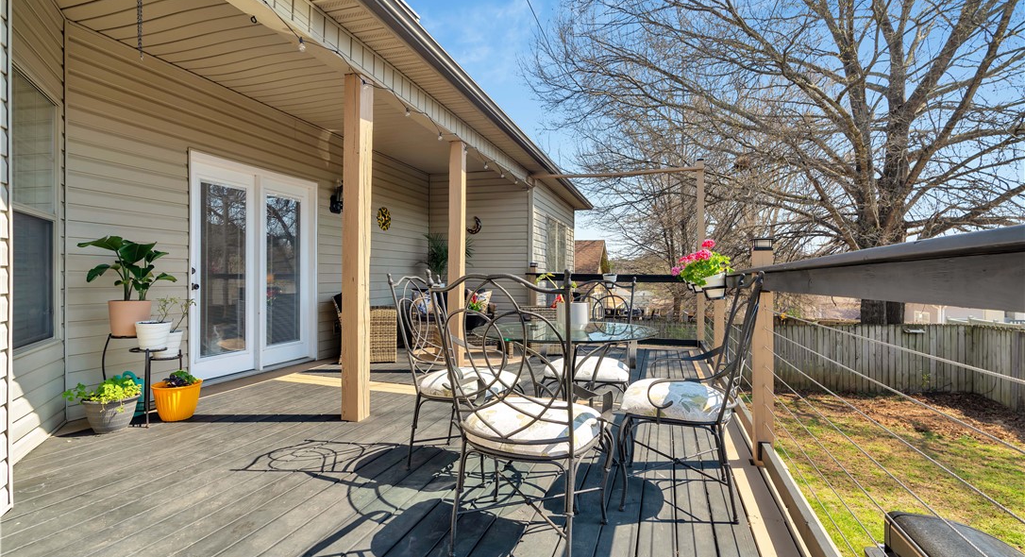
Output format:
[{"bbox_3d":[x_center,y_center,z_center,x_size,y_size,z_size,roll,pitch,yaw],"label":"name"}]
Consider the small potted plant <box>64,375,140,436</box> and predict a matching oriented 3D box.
[{"bbox_3d":[-2.730,0.845,3.045,0.380,0.350,0.330,0,0,-41],"label":"small potted plant"}]

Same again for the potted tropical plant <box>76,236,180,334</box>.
[{"bbox_3d":[-2.835,0.060,3.370,0.470,0.740,0.540,0,0,19],"label":"potted tropical plant"}]

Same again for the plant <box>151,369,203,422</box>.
[{"bbox_3d":[-2.435,0.850,3.312,0.310,0.340,0.310,0,0,19],"label":"plant"}]

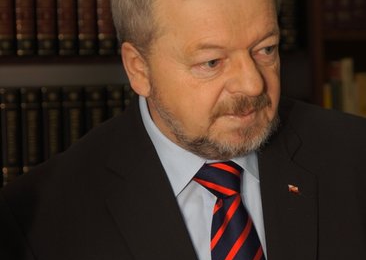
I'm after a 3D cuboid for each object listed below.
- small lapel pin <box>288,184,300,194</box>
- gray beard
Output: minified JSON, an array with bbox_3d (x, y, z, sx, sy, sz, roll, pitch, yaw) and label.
[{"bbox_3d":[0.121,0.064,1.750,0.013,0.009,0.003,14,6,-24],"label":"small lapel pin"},{"bbox_3d":[0.048,-0.009,1.690,0.142,0.083,0.100,-3,16,-32],"label":"gray beard"}]

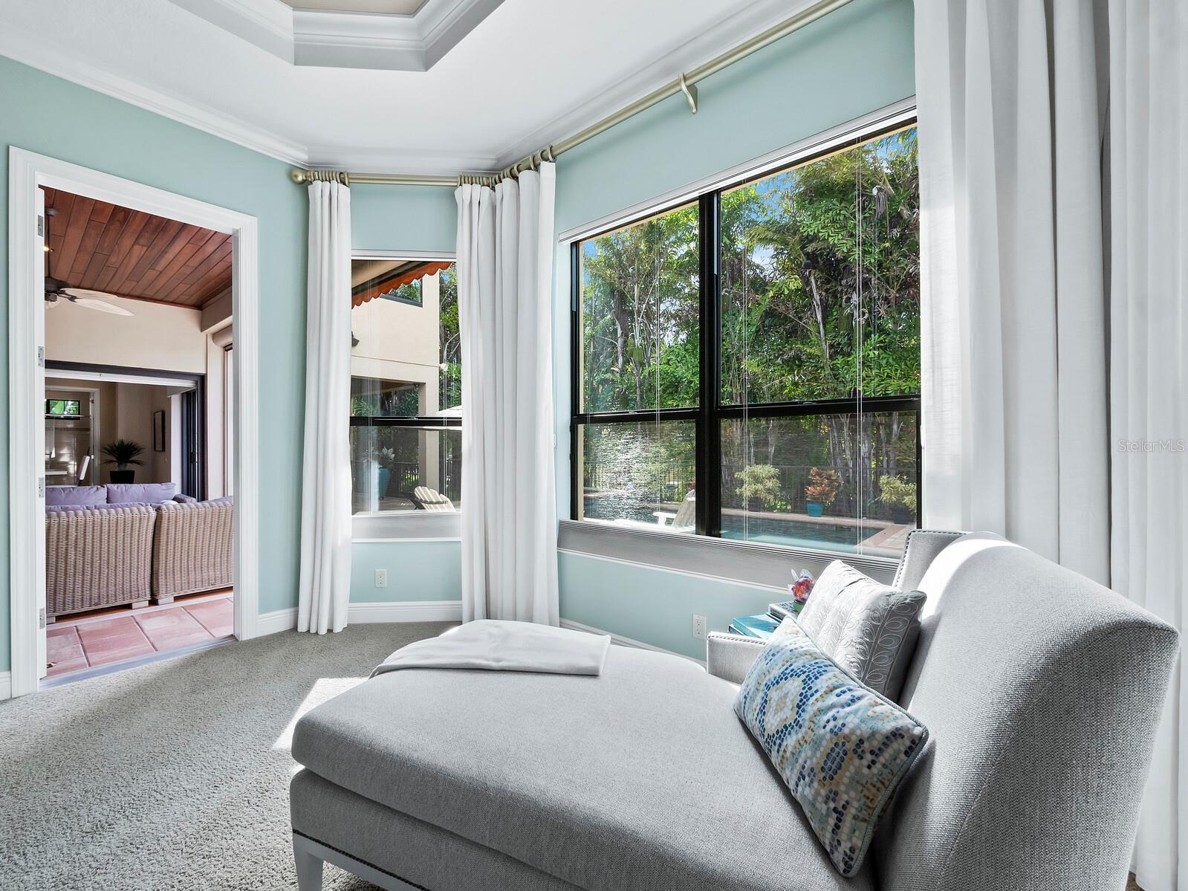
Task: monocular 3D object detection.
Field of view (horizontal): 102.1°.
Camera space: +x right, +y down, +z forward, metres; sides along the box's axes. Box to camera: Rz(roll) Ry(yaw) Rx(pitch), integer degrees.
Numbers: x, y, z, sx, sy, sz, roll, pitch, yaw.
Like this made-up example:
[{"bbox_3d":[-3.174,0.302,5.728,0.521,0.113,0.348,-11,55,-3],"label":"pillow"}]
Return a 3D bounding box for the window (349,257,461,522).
[{"bbox_3d":[-1.252,-0.377,3.309,0.936,1.760,0.140,0,0,-6],"label":"window"}]

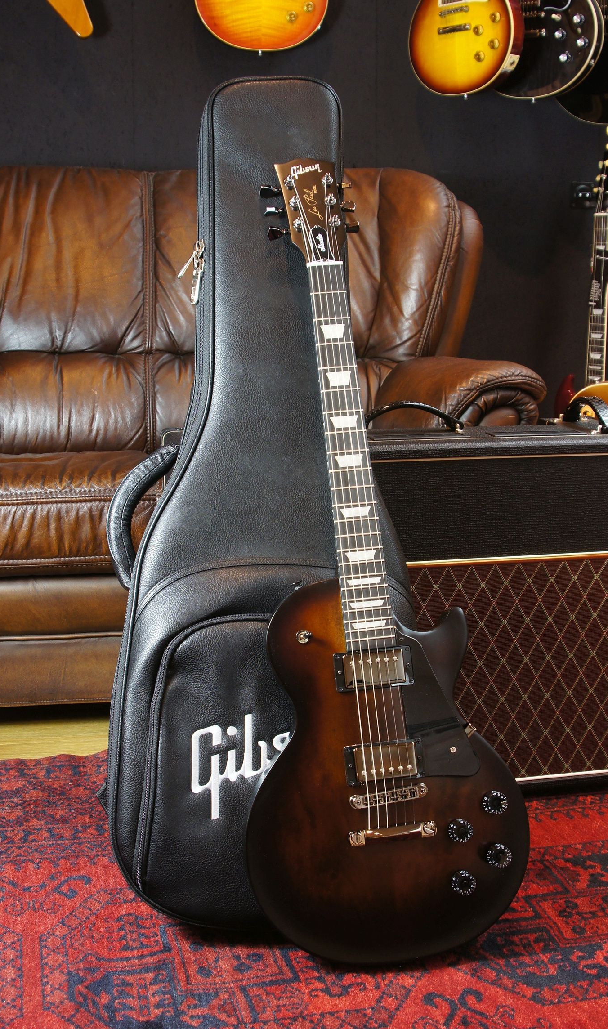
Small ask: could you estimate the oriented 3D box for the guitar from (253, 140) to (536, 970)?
[{"bbox_3d":[0.056,0.023,1.421,0.328,0.987,0.097,-5,-11,-8],"label":"guitar"}]

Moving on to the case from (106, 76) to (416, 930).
[{"bbox_3d":[-0.053,-0.031,1.535,0.400,1.065,0.130,0,-9,-7],"label":"case"}]

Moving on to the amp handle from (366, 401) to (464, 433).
[{"bbox_3d":[0.164,-0.153,1.878,0.182,0.052,0.029,-2,10,-11],"label":"amp handle"}]

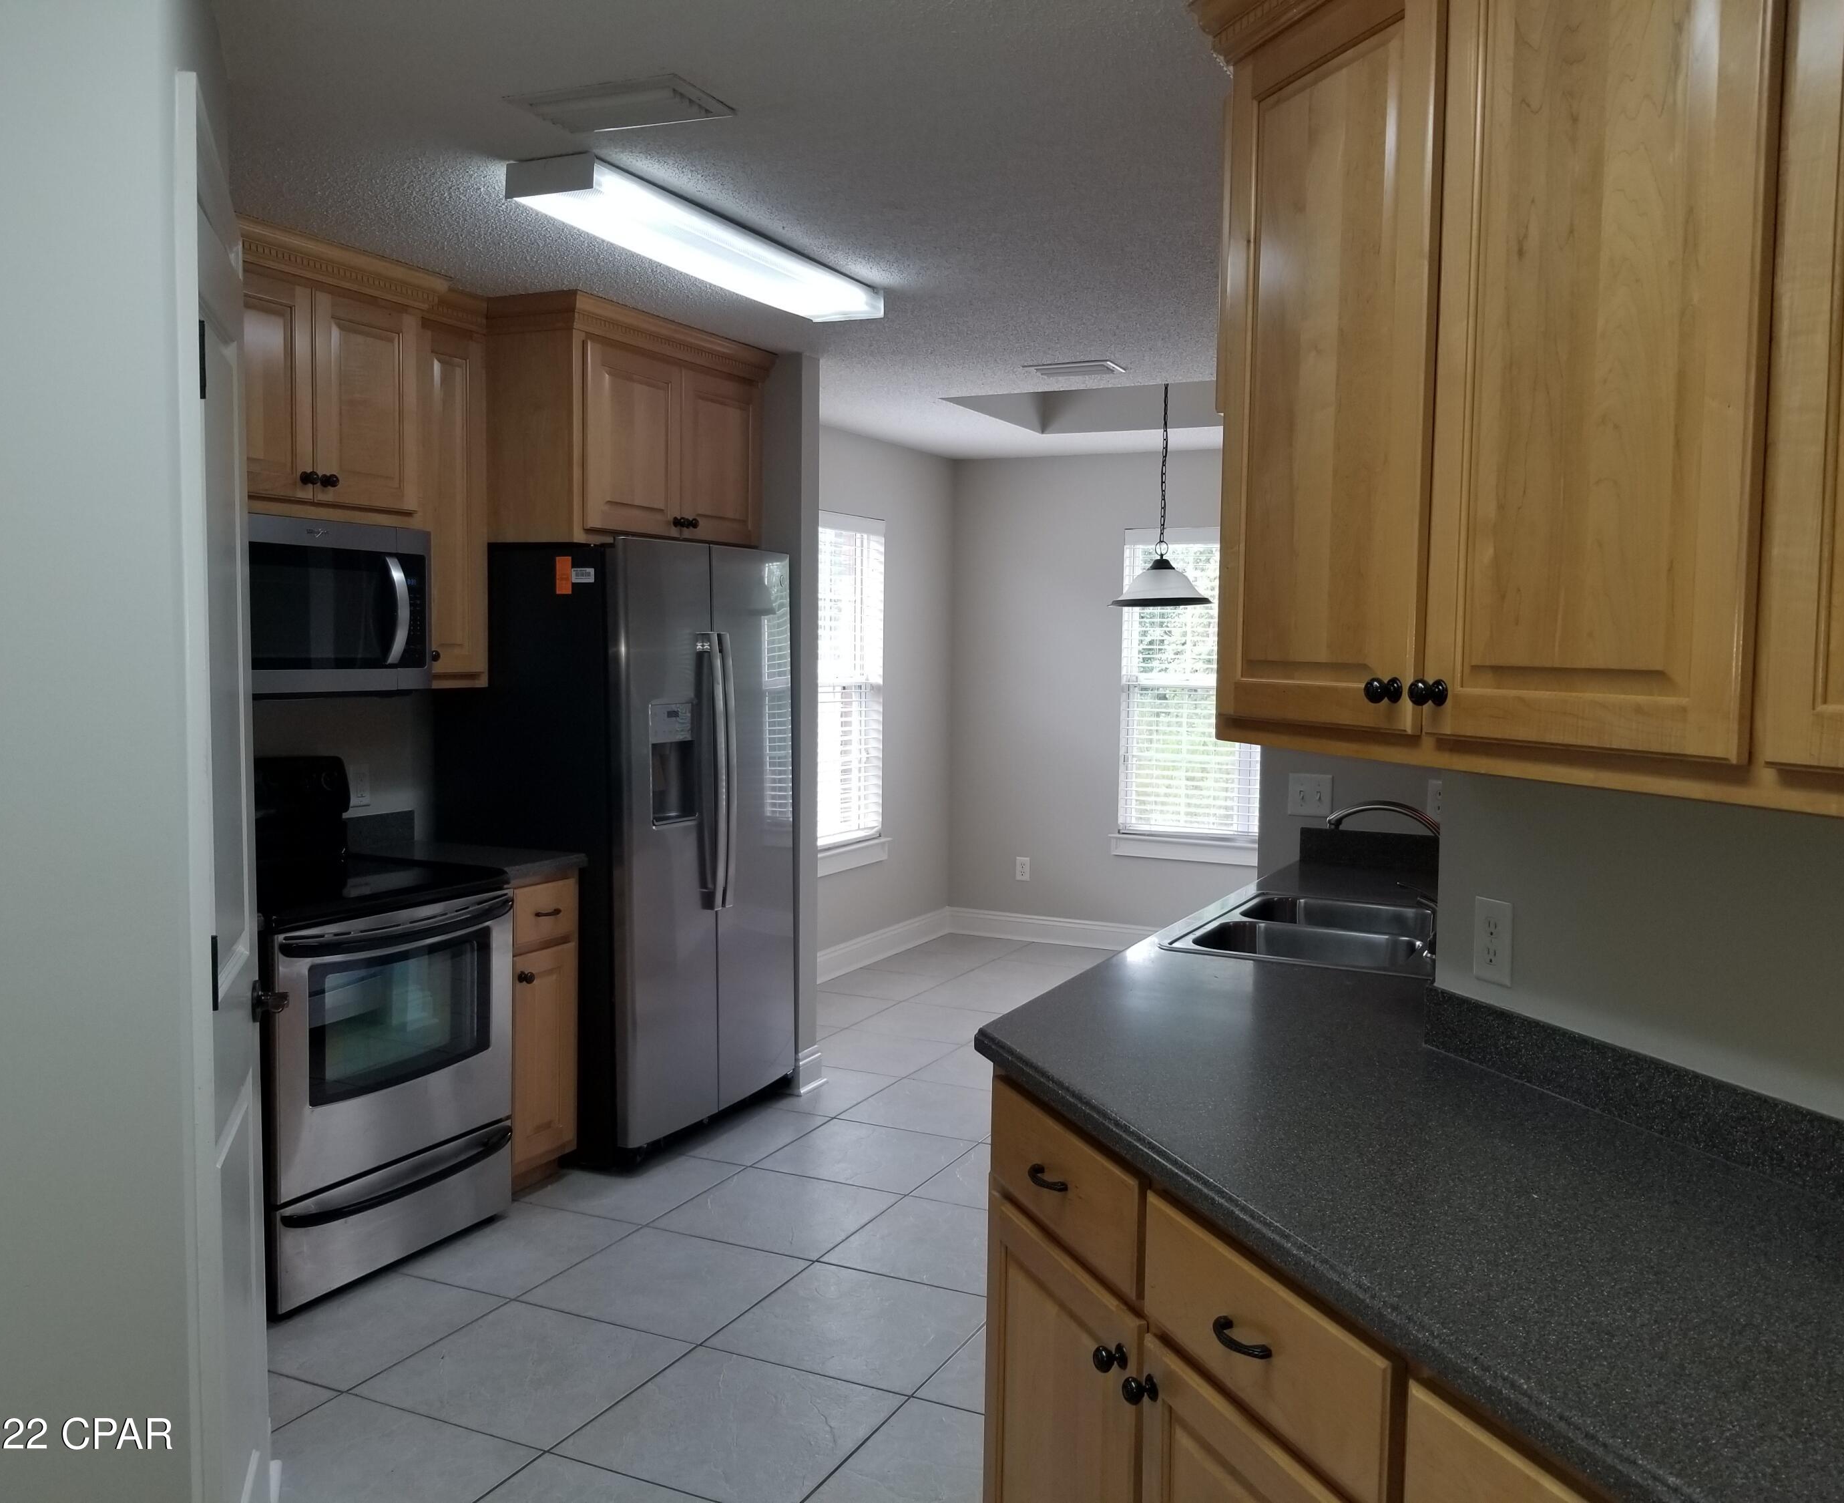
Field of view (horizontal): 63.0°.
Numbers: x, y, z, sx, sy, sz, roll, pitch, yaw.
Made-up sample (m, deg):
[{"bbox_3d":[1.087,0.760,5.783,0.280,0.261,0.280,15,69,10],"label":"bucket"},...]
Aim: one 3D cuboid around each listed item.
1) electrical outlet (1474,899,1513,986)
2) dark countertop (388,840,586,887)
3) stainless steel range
[{"bbox_3d":[0.777,0.259,2.048,0.008,0.114,0.071,-1,4,-18],"label":"electrical outlet"},{"bbox_3d":[-1.282,0.303,4.168,0.655,0.040,0.300,2,4,26],"label":"dark countertop"},{"bbox_3d":[-1.494,0.633,3.700,0.705,1.185,0.760,2,4,26],"label":"stainless steel range"}]

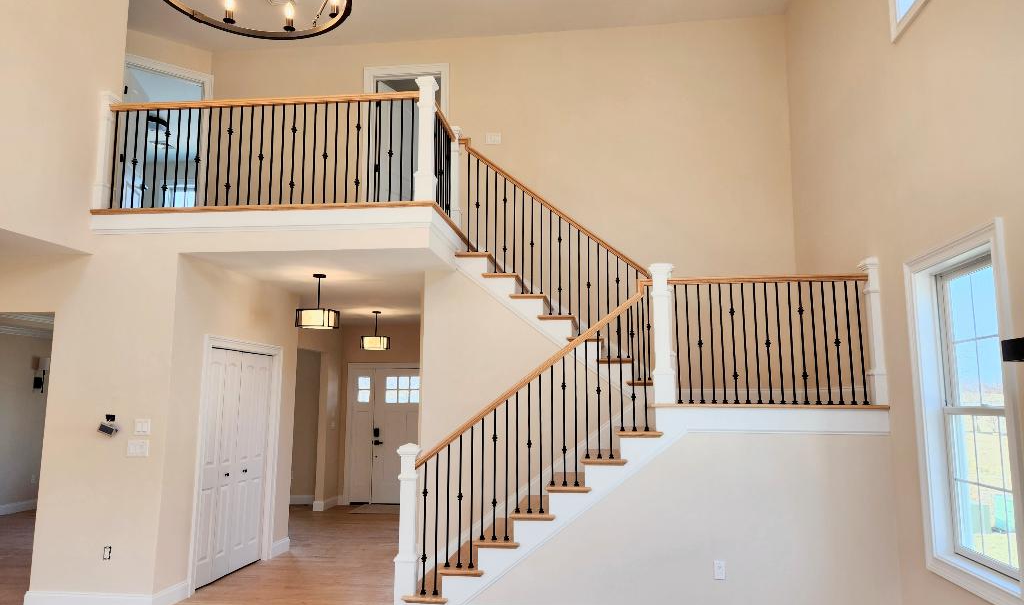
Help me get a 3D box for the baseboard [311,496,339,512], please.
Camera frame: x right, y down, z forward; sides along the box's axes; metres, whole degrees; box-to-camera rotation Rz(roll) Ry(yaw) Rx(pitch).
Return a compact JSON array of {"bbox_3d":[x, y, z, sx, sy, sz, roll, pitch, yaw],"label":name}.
[{"bbox_3d":[-2.694,2.919,9.885,0.150,0.143,0.550,-1,-8,7],"label":"baseboard"}]

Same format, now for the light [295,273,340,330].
[{"bbox_3d":[-1.803,-0.014,6.348,0.430,0.490,0.430,-1,-8,7],"label":"light"}]

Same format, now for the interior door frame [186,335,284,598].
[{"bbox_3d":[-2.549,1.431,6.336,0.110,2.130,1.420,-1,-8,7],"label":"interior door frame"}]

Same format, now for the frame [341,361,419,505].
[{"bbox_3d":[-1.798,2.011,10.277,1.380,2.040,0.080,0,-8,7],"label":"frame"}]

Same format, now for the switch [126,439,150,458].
[{"bbox_3d":[-2.872,1.121,5.226,0.175,0.120,0.012,0,-8,7],"label":"switch"}]

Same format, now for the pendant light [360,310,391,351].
[{"bbox_3d":[-1.817,0.383,9.118,0.415,0.520,0.415,0,-8,7],"label":"pendant light"}]

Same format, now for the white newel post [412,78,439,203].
[{"bbox_3d":[-0.669,-1.278,5.379,0.170,1.030,0.170,-1,-8,7],"label":"white newel post"}]

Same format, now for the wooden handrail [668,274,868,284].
[{"bbox_3d":[1.855,-0.169,4.944,1.380,0.058,0.062,0,-8,7],"label":"wooden handrail"}]

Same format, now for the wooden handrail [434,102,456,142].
[{"bbox_3d":[-0.607,-1.587,5.938,0.062,0.058,0.900,-1,-8,7],"label":"wooden handrail"}]

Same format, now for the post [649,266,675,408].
[{"bbox_3d":[1.115,0.224,5.036,0.172,1.035,0.172,-1,-8,7],"label":"post"}]

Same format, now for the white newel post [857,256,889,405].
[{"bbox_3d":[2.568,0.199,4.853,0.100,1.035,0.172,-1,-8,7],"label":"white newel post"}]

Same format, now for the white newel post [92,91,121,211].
[{"bbox_3d":[-3.339,-1.245,5.691,0.175,1.030,0.175,0,-8,7],"label":"white newel post"}]

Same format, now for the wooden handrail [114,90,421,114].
[{"bbox_3d":[-2.066,-1.641,5.603,2.680,0.058,0.062,-1,-8,7],"label":"wooden handrail"}]

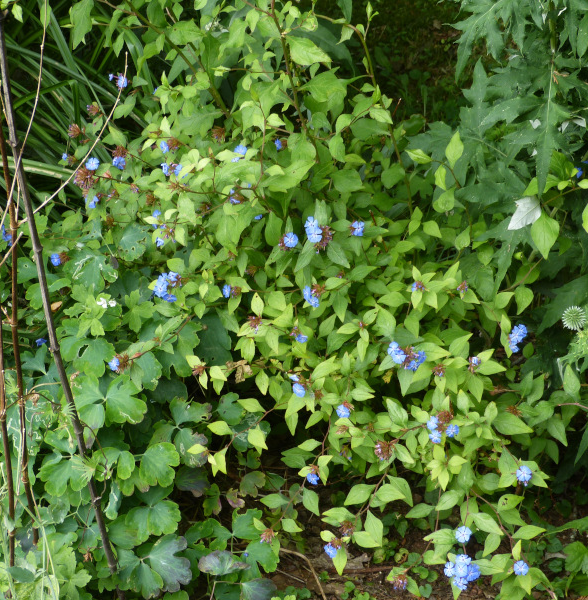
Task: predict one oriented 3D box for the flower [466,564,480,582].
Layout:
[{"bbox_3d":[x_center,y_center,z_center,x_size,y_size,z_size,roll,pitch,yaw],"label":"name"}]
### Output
[{"bbox_3d":[0.220,0.336,2.070,0.019,0.020,0.010,-21,-1,-32],"label":"flower"}]

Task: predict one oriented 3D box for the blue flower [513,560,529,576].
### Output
[{"bbox_3d":[0.278,0.329,2.070,0.019,0.010,0.019,-2,70,-4],"label":"blue flower"}]

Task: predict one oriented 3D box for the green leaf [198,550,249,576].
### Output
[{"bbox_3d":[-0.089,0.331,2.120,0.050,0.014,0.050,16,34,25],"label":"green leaf"}]

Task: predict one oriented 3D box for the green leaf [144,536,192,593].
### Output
[{"bbox_3d":[-0.153,0.325,2.070,0.055,0.014,0.062,31,58,13],"label":"green leaf"}]

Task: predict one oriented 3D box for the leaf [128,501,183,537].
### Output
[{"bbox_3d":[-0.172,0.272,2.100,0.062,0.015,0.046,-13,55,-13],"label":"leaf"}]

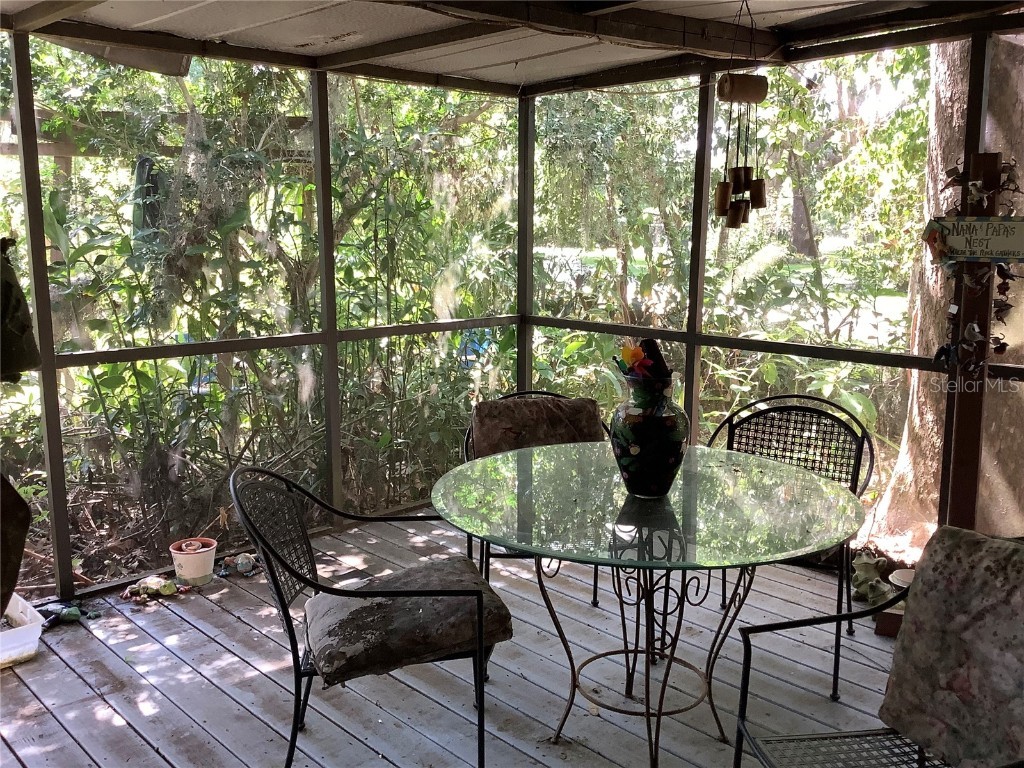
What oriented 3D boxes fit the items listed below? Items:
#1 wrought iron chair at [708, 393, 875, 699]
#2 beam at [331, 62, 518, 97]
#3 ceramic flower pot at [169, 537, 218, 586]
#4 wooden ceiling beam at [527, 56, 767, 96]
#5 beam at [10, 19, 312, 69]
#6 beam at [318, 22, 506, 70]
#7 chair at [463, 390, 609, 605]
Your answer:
[{"bbox_3d":[0.891,0.481,3.101,0.589,0.822,0.624,5,11,30],"label":"wrought iron chair"},{"bbox_3d":[-0.402,-1.474,4.451,1.249,0.067,0.074,-9,13,-43],"label":"beam"},{"bbox_3d":[-1.286,0.725,3.718,0.188,0.143,0.188,0,10,0],"label":"ceramic flower pot"},{"bbox_3d":[0.563,-1.453,4.315,0.074,0.070,1.480,-9,13,-43],"label":"wooden ceiling beam"},{"bbox_3d":[-1.289,-1.324,3.585,1.228,0.067,0.074,-9,13,-43],"label":"beam"},{"bbox_3d":[-0.413,-1.314,3.558,0.050,0.063,1.208,-9,13,-43],"label":"beam"},{"bbox_3d":[0.136,0.473,3.159,0.589,0.822,0.624,-2,10,-13],"label":"chair"}]

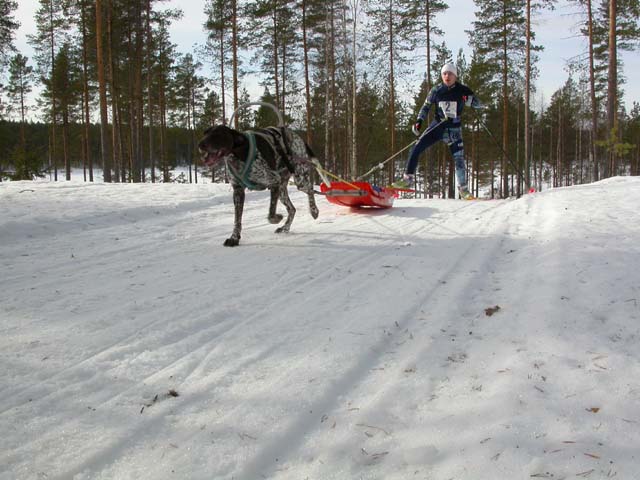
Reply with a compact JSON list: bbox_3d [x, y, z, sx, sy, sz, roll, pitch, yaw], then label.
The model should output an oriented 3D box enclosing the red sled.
[{"bbox_3d":[0.340,-0.381,5.750,0.420,0.220,1.000,2,7,20],"label":"red sled"}]

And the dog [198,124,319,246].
[{"bbox_3d":[-0.308,-0.314,3.900,0.290,0.610,0.950,3,8,26],"label":"dog"}]

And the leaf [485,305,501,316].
[{"bbox_3d":[0.520,0.213,2.120,0.045,0.022,0.055,4,8,30],"label":"leaf"}]

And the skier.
[{"bbox_3d":[1.355,-1.251,8.100,0.920,1.560,0.650,2,7,14],"label":"skier"}]

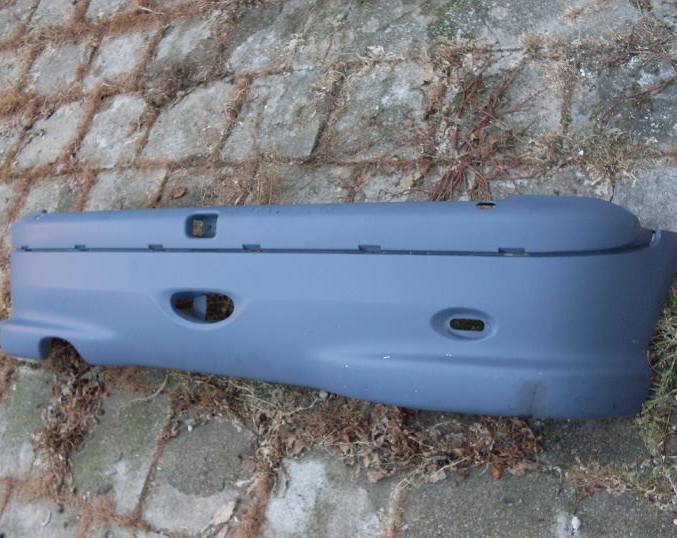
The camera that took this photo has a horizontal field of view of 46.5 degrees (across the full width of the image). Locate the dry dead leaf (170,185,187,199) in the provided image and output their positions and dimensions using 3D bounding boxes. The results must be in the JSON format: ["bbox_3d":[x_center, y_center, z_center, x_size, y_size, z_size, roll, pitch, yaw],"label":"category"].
[{"bbox_3d":[-0.390,-0.186,1.923,0.050,0.012,0.036,-11,59,29],"label":"dry dead leaf"}]

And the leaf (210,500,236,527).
[{"bbox_3d":[-0.213,0.453,1.450,0.065,0.012,0.030,-43,49,7],"label":"leaf"}]

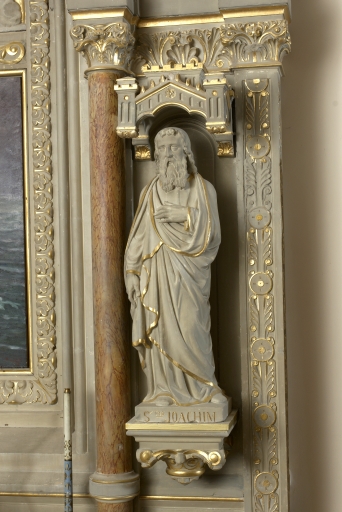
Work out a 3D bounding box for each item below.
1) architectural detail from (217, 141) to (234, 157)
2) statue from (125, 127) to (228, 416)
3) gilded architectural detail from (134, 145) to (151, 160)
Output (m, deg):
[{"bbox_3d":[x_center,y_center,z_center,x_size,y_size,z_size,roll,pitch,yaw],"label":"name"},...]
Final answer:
[{"bbox_3d":[0.246,-0.483,4.032,0.073,0.065,0.061,-1,0,10],"label":"architectural detail"},{"bbox_3d":[0.015,0.039,3.925,0.425,1.200,0.293,-1,0,10],"label":"statue"},{"bbox_3d":[-0.129,-0.472,4.100,0.070,0.064,0.061,-1,0,10],"label":"gilded architectural detail"}]

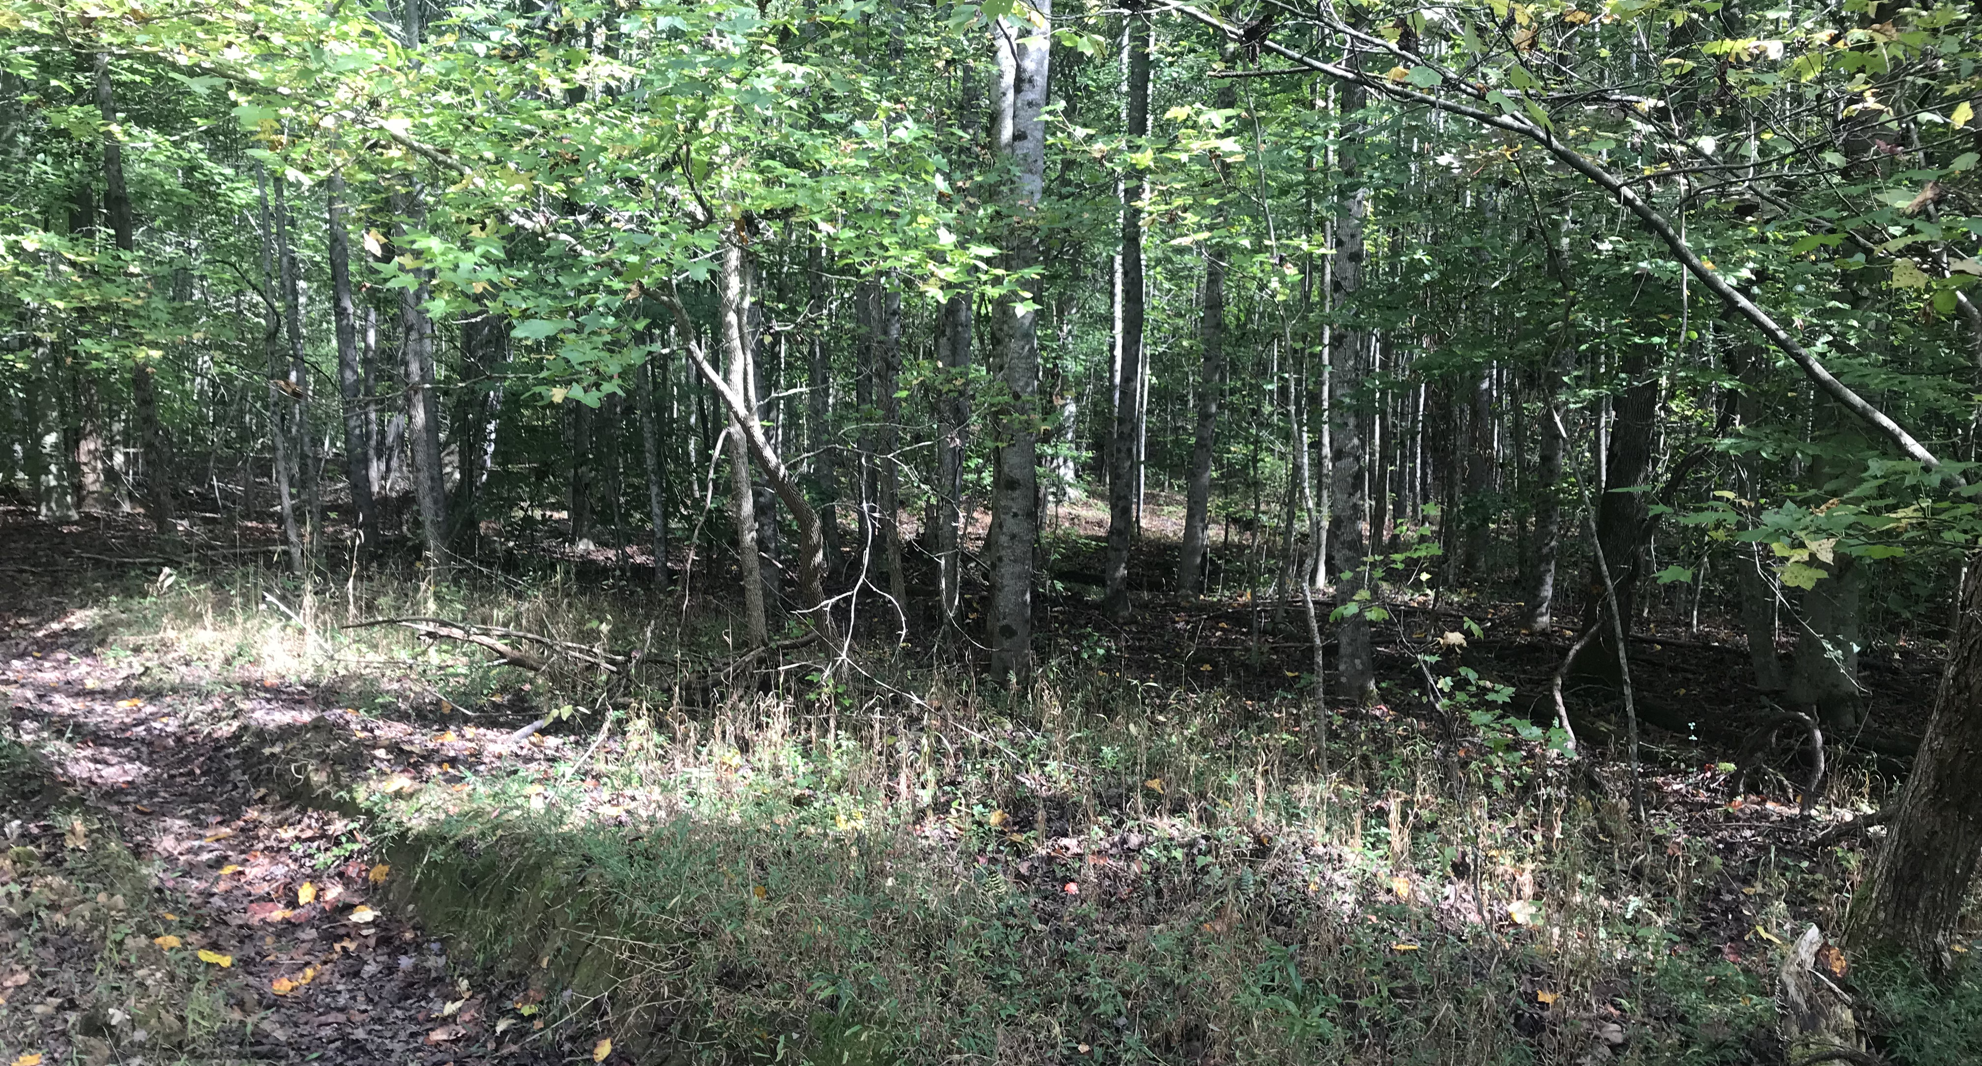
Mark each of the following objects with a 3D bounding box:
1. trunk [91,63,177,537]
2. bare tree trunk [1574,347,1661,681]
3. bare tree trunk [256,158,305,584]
[{"bbox_3d":[-7.595,-2.062,14.308,0.501,4.311,0.350,0,6,0],"label":"trunk"},{"bbox_3d":[3.148,-0.096,8.173,0.368,1.682,0.257,0,6,0],"label":"bare tree trunk"},{"bbox_3d":[-5.344,-1.190,12.107,0.220,3.037,0.154,0,6,0],"label":"bare tree trunk"}]

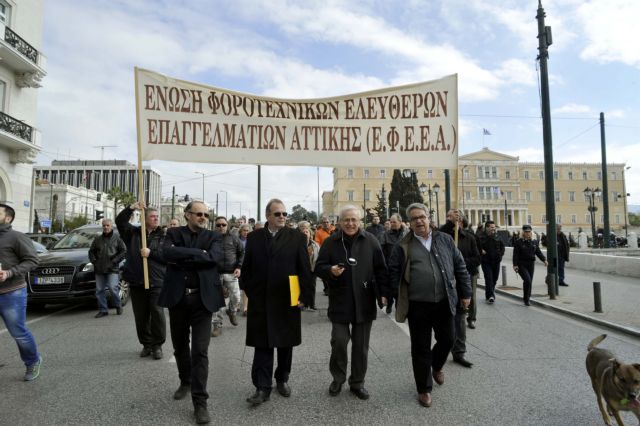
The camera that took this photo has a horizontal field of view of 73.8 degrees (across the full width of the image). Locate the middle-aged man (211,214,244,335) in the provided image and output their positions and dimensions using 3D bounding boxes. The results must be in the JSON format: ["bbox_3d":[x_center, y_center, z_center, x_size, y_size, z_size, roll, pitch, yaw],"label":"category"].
[{"bbox_3d":[-1.407,0.930,6.350,0.580,1.760,0.550,0,-4,-2],"label":"middle-aged man"}]

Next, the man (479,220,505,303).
[{"bbox_3d":[3.681,1.050,9.100,0.540,1.760,0.460,1,-4,-6],"label":"man"}]

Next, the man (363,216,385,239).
[{"bbox_3d":[1.287,0.939,9.800,0.550,1.790,0.450,0,-4,0],"label":"man"}]

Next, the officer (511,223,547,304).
[{"bbox_3d":[4.418,1.091,8.950,0.680,1.680,0.500,0,-4,9],"label":"officer"}]

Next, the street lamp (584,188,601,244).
[{"bbox_3d":[17.914,0.427,28.000,1.100,4.300,0.450,0,-4,6],"label":"street lamp"}]

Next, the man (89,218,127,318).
[{"bbox_3d":[-3.857,0.987,7.750,0.620,1.760,0.500,1,-4,-5],"label":"man"}]

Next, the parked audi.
[{"bbox_3d":[-5.130,1.120,10.270,2.000,1.740,5.050,0,-3,-5],"label":"parked audi"}]

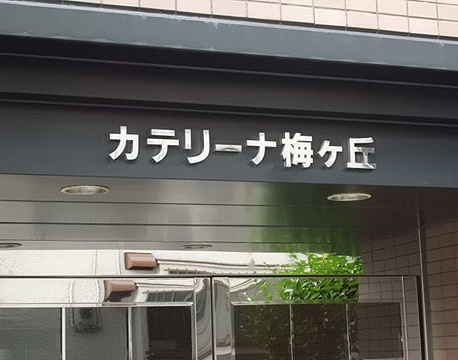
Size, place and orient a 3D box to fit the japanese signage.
[{"bbox_3d":[0.058,-0.088,2.955,0.818,0.100,0.022,2,-10,-21],"label":"japanese signage"}]

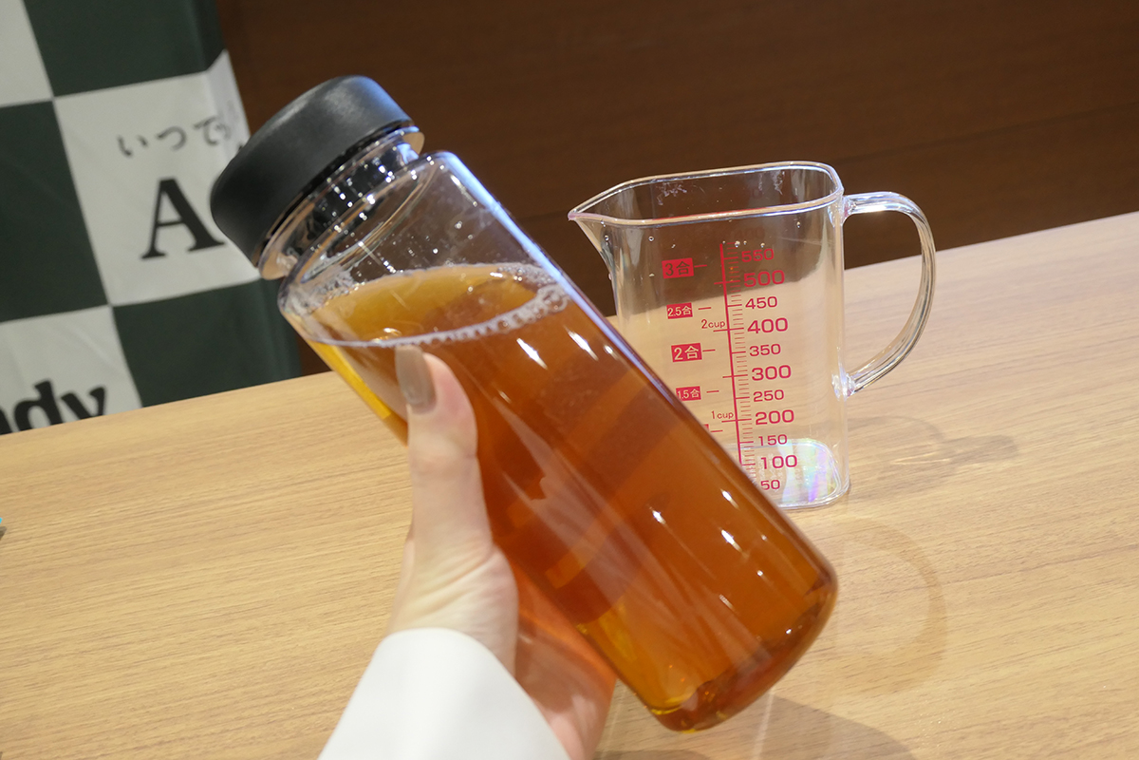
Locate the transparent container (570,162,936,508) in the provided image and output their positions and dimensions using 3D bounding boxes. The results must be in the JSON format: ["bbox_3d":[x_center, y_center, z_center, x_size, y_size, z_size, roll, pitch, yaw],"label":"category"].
[{"bbox_3d":[0.081,-0.017,0.495,0.145,0.132,0.067,-6,24,6],"label":"transparent container"}]

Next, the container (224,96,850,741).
[{"bbox_3d":[-0.013,0.006,0.325,0.064,0.194,0.064,-43,2,0],"label":"container"}]

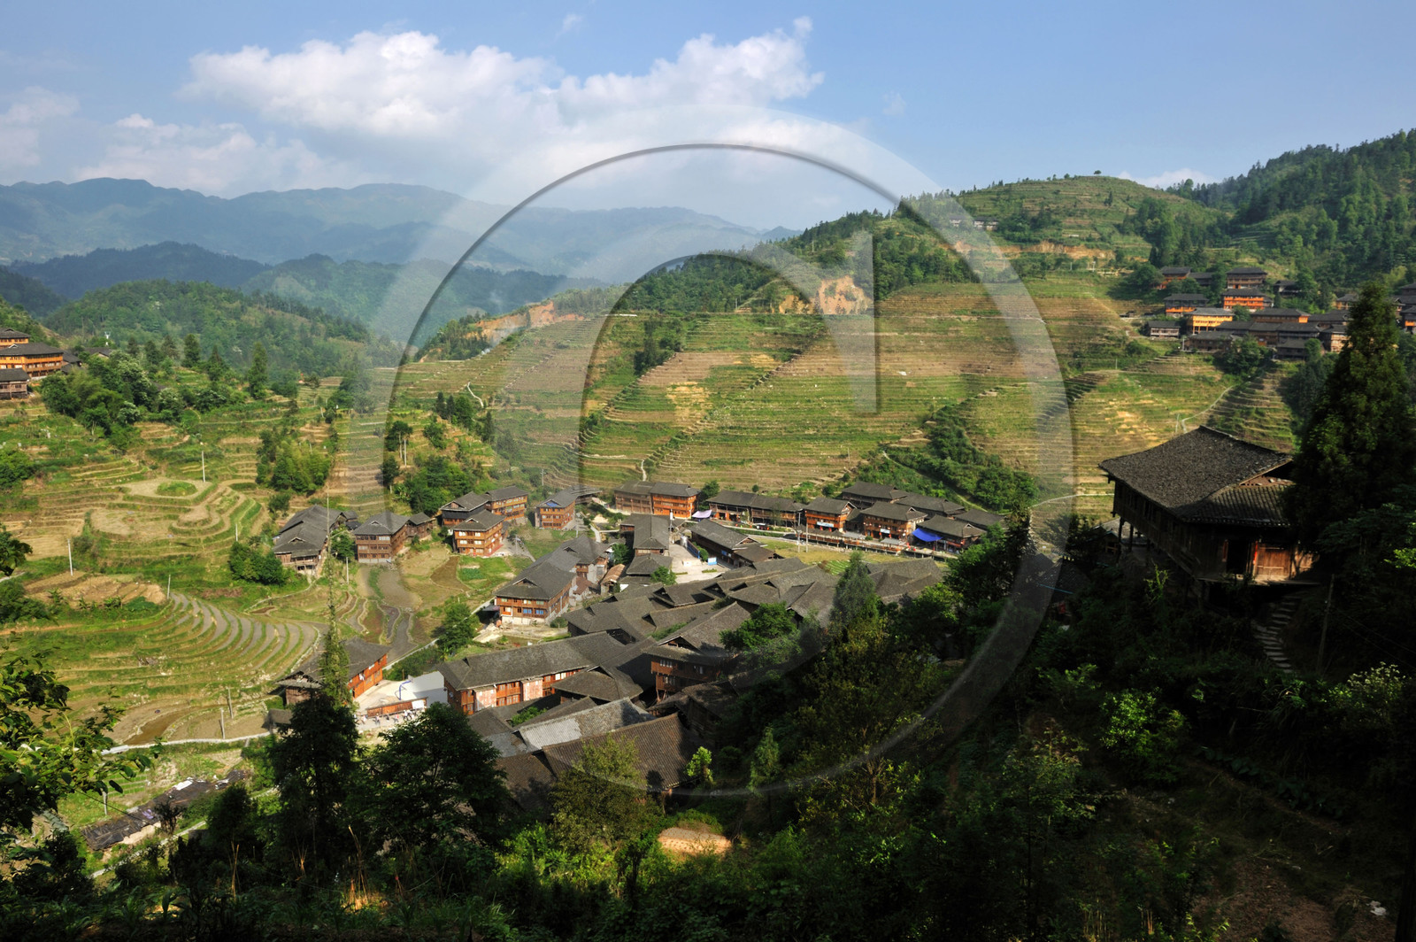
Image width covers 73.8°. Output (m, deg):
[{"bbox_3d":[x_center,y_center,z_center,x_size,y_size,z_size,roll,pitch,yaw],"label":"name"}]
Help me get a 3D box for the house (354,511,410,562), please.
[{"bbox_3d":[-85.889,17.154,249.113,9.800,10.500,17.000,0,10,-4],"label":"house"}]

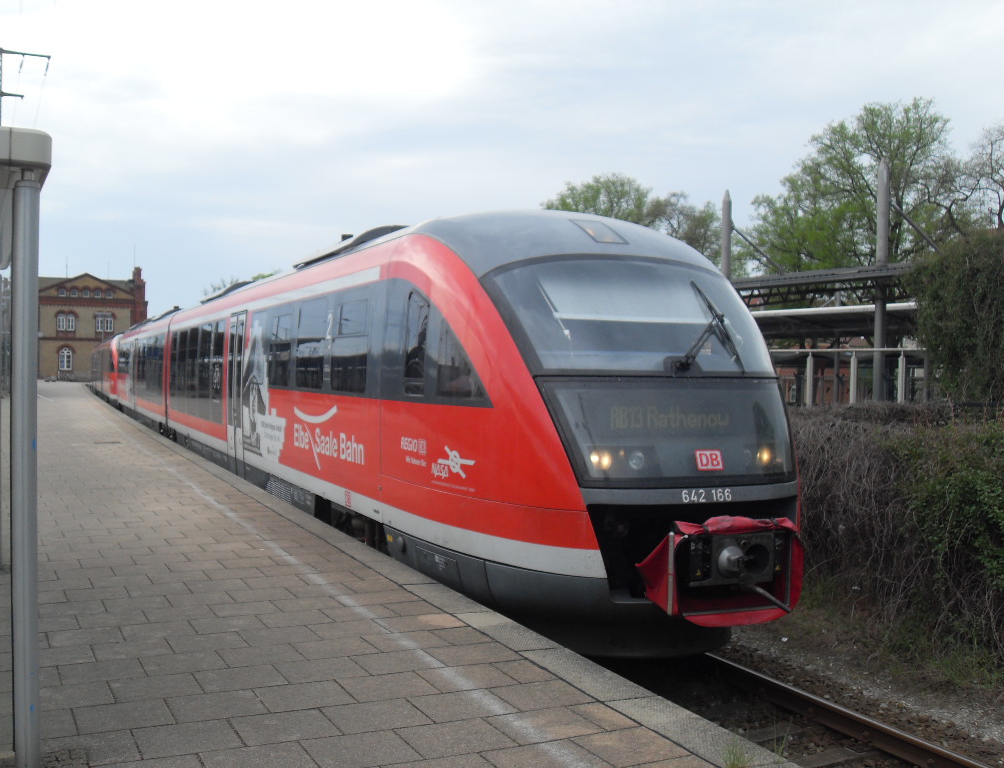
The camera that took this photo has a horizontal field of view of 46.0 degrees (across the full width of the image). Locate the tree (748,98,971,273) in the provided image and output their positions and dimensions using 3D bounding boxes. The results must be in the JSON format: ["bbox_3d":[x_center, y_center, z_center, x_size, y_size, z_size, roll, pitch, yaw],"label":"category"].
[{"bbox_3d":[15.710,-5.382,52.000,9.500,14.328,9.000,1,1,17],"label":"tree"}]

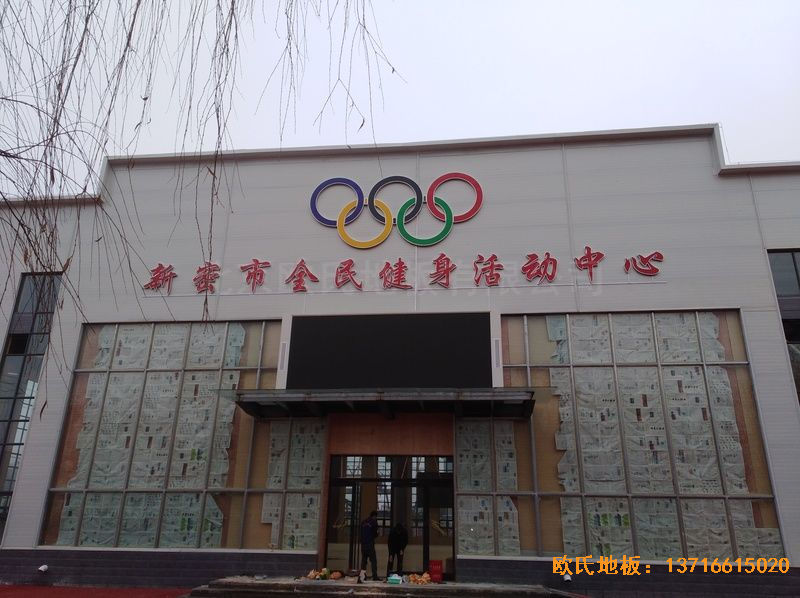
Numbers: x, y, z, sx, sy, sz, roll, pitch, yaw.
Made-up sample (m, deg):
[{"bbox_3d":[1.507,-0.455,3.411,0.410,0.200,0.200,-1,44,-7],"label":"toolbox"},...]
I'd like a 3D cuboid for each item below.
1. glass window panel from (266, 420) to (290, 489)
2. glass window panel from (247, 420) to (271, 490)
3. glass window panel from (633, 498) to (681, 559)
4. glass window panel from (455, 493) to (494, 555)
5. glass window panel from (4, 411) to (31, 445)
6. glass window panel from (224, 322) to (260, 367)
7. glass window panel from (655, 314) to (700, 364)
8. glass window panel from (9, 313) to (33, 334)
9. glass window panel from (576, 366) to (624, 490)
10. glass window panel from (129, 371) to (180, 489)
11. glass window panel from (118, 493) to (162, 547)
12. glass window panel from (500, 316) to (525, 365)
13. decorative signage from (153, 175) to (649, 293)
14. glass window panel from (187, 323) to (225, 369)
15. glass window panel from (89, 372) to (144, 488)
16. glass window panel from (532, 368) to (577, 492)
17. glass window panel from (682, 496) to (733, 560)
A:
[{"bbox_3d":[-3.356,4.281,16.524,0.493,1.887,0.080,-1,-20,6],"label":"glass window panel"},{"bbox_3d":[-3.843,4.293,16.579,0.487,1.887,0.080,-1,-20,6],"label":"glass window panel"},{"bbox_3d":[6.199,5.475,14.462,1.093,1.355,0.050,-1,-20,6],"label":"glass window panel"},{"bbox_3d":[1.919,5.647,15.063,0.936,1.389,0.060,-1,-20,6],"label":"glass window panel"},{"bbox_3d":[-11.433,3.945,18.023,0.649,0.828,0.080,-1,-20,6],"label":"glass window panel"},{"bbox_3d":[-4.775,1.397,18.159,1.111,1.423,0.080,-1,-20,6],"label":"glass window panel"},{"bbox_3d":[7.590,1.065,16.379,1.081,1.399,0.080,-1,-20,6],"label":"glass window panel"},{"bbox_3d":[-12.116,0.784,19.251,0.714,0.672,0.080,-1,-20,6],"label":"glass window panel"},{"bbox_3d":[5.162,3.336,15.524,1.092,3.303,0.060,-1,-20,6],"label":"glass window panel"},{"bbox_3d":[-7.165,3.789,17.574,1.129,3.400,0.080,-1,-20,6],"label":"glass window panel"},{"bbox_3d":[-6.905,5.870,16.043,1.115,1.389,0.060,-1,-20,6],"label":"glass window panel"},{"bbox_3d":[3.132,1.142,16.419,0.627,1.392,0.050,-1,-20,6],"label":"glass window panel"},{"bbox_3d":[-0.209,-2.070,18.183,15.367,3.800,0.150,-1,-20,6],"label":"decorative signage"},{"bbox_3d":[-5.633,1.349,17.342,1.065,1.392,0.050,-1,-20,6],"label":"glass window panel"},{"bbox_3d":[-8.165,3.732,17.319,1.068,3.310,0.080,-1,-20,6],"label":"glass window panel"},{"bbox_3d":[4.033,3.364,15.650,1.121,3.303,0.060,-1,-20,6],"label":"glass window panel"},{"bbox_3d":[7.330,5.449,14.343,1.086,1.355,0.050,-1,-20,6],"label":"glass window panel"}]

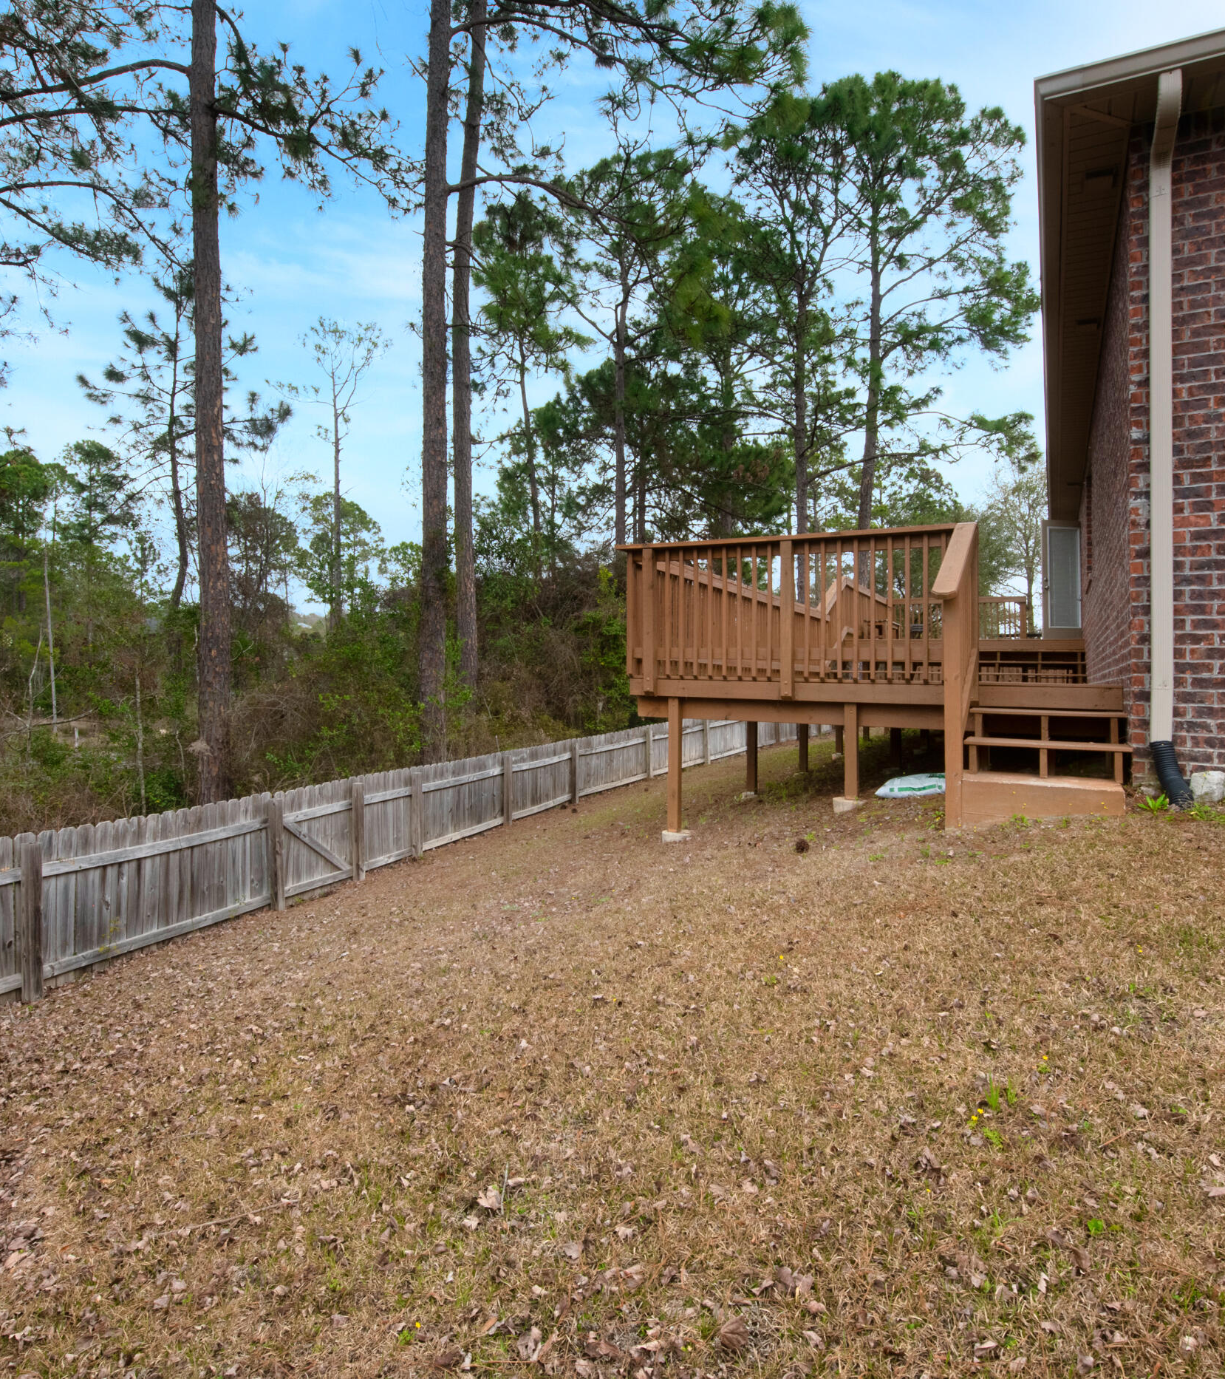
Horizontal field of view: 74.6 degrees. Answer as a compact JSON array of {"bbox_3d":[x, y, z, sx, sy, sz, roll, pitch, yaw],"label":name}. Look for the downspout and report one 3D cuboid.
[{"bbox_3d":[3.227,-1.365,4.613,0.180,4.110,0.450,0,0,27],"label":"downspout"}]

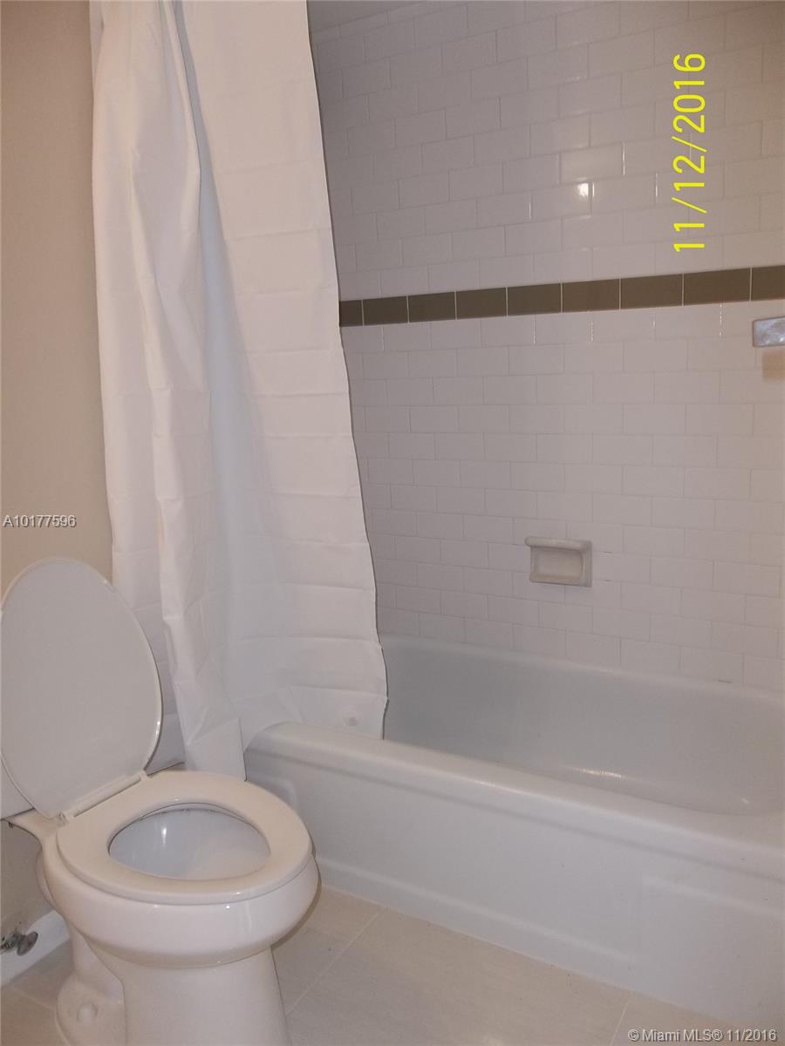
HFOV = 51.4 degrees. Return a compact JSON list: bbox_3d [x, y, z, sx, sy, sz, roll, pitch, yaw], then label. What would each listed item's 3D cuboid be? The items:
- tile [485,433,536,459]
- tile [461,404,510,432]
[{"bbox_3d":[0.326,-0.208,2.240,0.152,0.076,0.008,4,14,30],"label":"tile"},{"bbox_3d":[0.255,-0.289,2.255,0.152,0.076,0.009,4,14,30],"label":"tile"}]

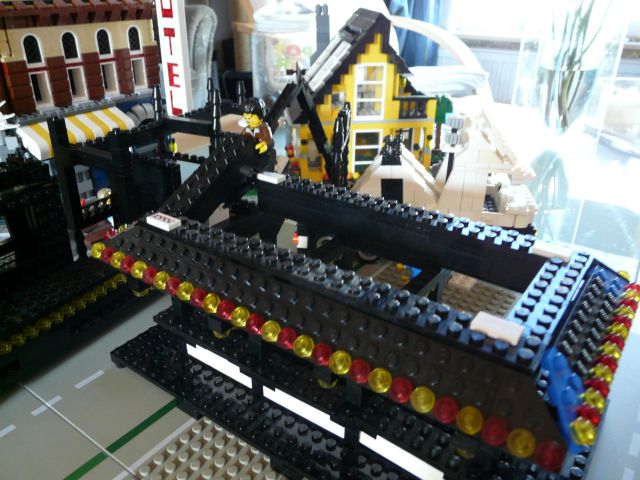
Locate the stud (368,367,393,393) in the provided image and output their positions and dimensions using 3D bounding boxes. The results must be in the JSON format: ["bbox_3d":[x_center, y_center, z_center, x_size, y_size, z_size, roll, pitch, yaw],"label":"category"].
[{"bbox_3d":[0.021,0.049,0.179,0.008,0.008,0.005,18,-11,31],"label":"stud"}]

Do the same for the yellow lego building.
[{"bbox_3d":[0.042,-0.155,0.575,0.159,0.180,0.080,-4,26,-11],"label":"yellow lego building"}]

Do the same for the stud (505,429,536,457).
[{"bbox_3d":[0.059,0.060,0.152,0.008,0.005,0.008,18,66,31],"label":"stud"}]

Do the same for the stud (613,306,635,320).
[{"bbox_3d":[0.127,0.031,0.215,0.008,0.005,0.008,52,42,7],"label":"stud"}]

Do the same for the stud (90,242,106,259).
[{"bbox_3d":[-0.111,0.006,0.259,0.008,0.008,0.005,18,-11,31],"label":"stud"}]

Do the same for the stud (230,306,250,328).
[{"bbox_3d":[-0.032,0.031,0.209,0.008,0.005,0.008,18,66,31],"label":"stud"}]

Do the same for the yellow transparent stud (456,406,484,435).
[{"bbox_3d":[0.047,0.057,0.163,0.008,0.008,0.005,18,-11,31],"label":"yellow transparent stud"}]

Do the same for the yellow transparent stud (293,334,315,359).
[{"bbox_3d":[-0.006,0.039,0.193,0.008,0.005,0.008,18,66,31],"label":"yellow transparent stud"}]

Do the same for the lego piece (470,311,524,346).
[{"bbox_3d":[0.060,0.030,0.176,0.016,0.003,0.008,19,31,31],"label":"lego piece"}]

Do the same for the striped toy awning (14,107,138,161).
[{"bbox_3d":[-0.204,-0.092,0.438,0.030,0.024,0.088,17,30,29],"label":"striped toy awning"}]

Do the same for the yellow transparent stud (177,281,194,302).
[{"bbox_3d":[-0.059,0.023,0.227,0.008,0.005,0.008,19,74,31],"label":"yellow transparent stud"}]

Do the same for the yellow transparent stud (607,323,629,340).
[{"bbox_3d":[0.117,0.036,0.203,0.008,0.005,0.008,52,42,7],"label":"yellow transparent stud"}]

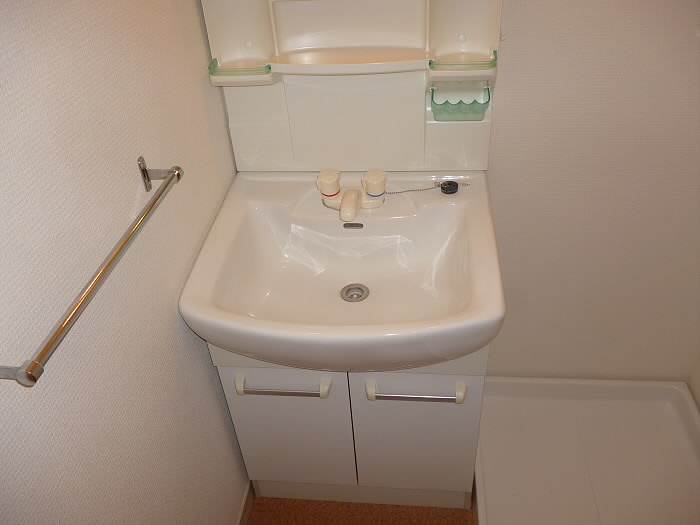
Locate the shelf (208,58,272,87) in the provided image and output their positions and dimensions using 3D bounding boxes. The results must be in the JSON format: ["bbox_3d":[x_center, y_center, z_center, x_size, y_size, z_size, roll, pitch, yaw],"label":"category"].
[{"bbox_3d":[-0.226,-0.417,1.220,0.137,0.052,0.090,1,36,7],"label":"shelf"}]

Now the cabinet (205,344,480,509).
[{"bbox_3d":[0.029,0.288,1.510,0.594,0.630,0.447,1,36,7],"label":"cabinet"}]

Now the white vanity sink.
[{"bbox_3d":[0.003,0.000,1.220,0.600,0.190,0.575,1,36,7],"label":"white vanity sink"}]

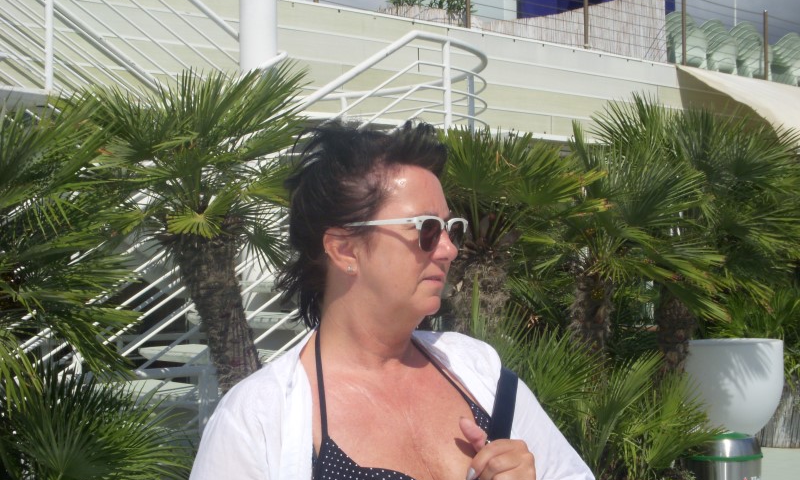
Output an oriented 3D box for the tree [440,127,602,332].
[{"bbox_3d":[0.380,0.350,6.000,1.120,1.800,1.100,0,0,0],"label":"tree"}]

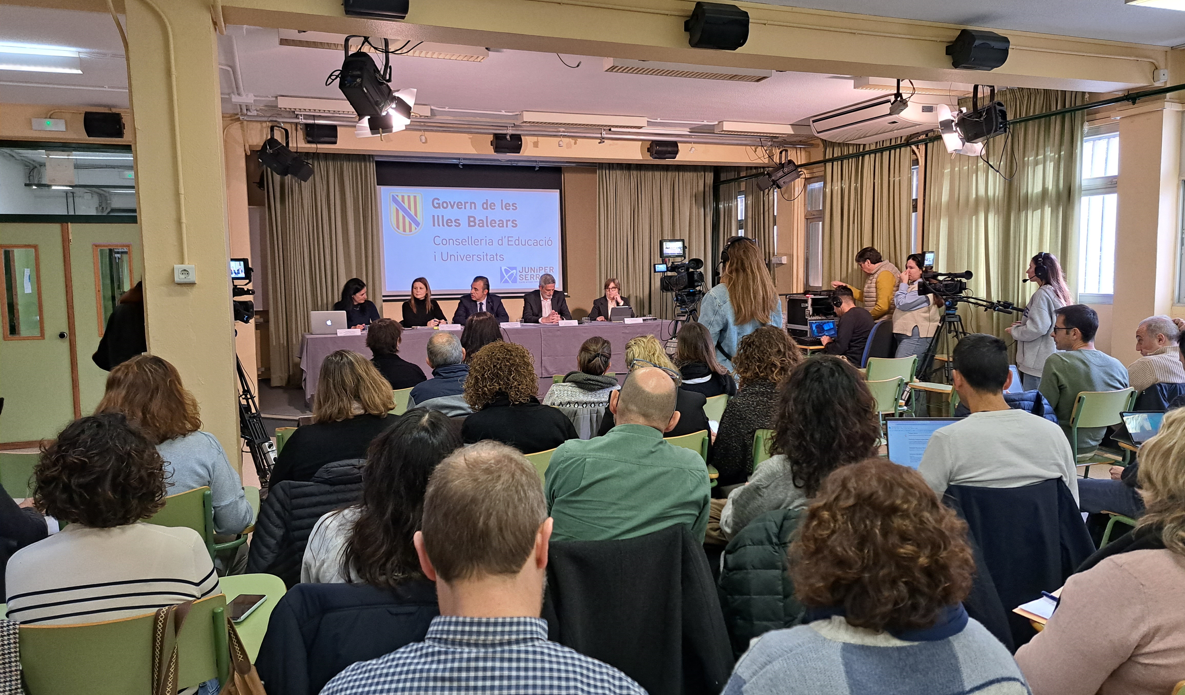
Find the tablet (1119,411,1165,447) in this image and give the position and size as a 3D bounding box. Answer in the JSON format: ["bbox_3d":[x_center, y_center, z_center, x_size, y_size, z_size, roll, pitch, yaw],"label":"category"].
[{"bbox_3d":[2.623,0.377,3.783,0.285,0.139,0.290,-1,5,1],"label":"tablet"}]

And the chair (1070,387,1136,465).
[{"bbox_3d":[2.916,0.643,4.970,0.512,0.818,0.552,-3,6,-19],"label":"chair"}]

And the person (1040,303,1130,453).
[{"bbox_3d":[2.467,0.393,4.584,0.520,1.285,0.780,-3,6,-21],"label":"person"}]

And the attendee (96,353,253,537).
[{"bbox_3d":[-1.563,0.630,3.053,0.520,1.250,0.820,-3,5,-20],"label":"attendee"}]

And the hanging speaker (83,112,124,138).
[{"bbox_3d":[-4.219,-1.917,7.089,0.275,0.205,0.190,-3,14,-20],"label":"hanging speaker"}]

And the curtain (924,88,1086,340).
[{"bbox_3d":[3.530,-0.752,7.251,0.140,2.970,1.700,-3,6,-21],"label":"curtain"}]

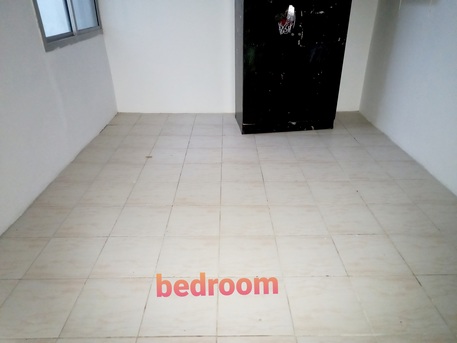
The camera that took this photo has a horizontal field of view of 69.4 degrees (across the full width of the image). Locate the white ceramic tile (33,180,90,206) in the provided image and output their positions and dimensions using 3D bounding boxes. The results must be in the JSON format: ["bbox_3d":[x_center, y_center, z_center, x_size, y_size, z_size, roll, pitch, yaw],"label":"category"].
[{"bbox_3d":[-1.239,0.174,2.441,0.335,0.010,0.335,-1,27,0],"label":"white ceramic tile"}]

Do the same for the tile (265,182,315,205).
[{"bbox_3d":[0.537,0.190,2.914,0.400,0.010,0.400,-1,27,0],"label":"tile"}]

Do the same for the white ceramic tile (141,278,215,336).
[{"bbox_3d":[-0.235,0.676,1.674,0.359,0.010,0.359,0,27,0],"label":"white ceramic tile"}]

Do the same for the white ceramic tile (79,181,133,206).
[{"bbox_3d":[-0.843,0.158,2.296,0.313,0.010,0.313,0,27,0],"label":"white ceramic tile"}]

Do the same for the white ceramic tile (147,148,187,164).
[{"bbox_3d":[-0.557,-0.140,3.035,0.335,0.010,0.335,-1,27,0],"label":"white ceramic tile"}]

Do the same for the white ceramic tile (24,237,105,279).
[{"bbox_3d":[-0.876,0.471,1.813,0.330,0.010,0.330,0,27,0],"label":"white ceramic tile"}]

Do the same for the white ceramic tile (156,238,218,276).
[{"bbox_3d":[-0.237,0.510,1.995,0.359,0.010,0.359,0,27,0],"label":"white ceramic tile"}]

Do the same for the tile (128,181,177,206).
[{"bbox_3d":[-0.549,0.166,2.399,0.330,0.010,0.330,0,27,0],"label":"tile"}]

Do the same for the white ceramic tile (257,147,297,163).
[{"bbox_3d":[0.517,-0.180,3.523,0.390,0.010,0.390,-1,27,0],"label":"white ceramic tile"}]

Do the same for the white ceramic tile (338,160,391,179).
[{"bbox_3d":[1.299,-0.009,3.177,0.390,0.010,0.390,-1,27,0],"label":"white ceramic tile"}]

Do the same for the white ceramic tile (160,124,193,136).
[{"bbox_3d":[-0.657,-0.527,4.215,0.390,0.010,0.390,-1,27,0],"label":"white ceramic tile"}]

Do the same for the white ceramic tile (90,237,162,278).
[{"bbox_3d":[-0.599,0.512,1.994,0.359,0.010,0.359,0,27,0],"label":"white ceramic tile"}]

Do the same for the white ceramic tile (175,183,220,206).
[{"bbox_3d":[-0.211,0.153,2.299,0.313,0.010,0.313,0,27,0],"label":"white ceramic tile"}]

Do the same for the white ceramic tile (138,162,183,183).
[{"bbox_3d":[-0.551,0.015,2.693,0.330,0.010,0.330,0,27,0],"label":"white ceramic tile"}]

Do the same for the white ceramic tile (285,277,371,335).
[{"bbox_3d":[0.541,0.742,1.849,0.400,0.010,0.400,-1,27,0],"label":"white ceramic tile"}]

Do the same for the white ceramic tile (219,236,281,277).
[{"bbox_3d":[0.125,0.508,1.997,0.359,0.010,0.359,0,27,0],"label":"white ceramic tile"}]

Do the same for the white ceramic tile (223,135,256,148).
[{"bbox_3d":[0.111,-0.298,3.328,0.335,0.010,0.335,-1,27,0],"label":"white ceramic tile"}]

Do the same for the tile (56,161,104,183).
[{"bbox_3d":[-1.211,0.020,2.692,0.330,0.010,0.330,0,27,0],"label":"tile"}]

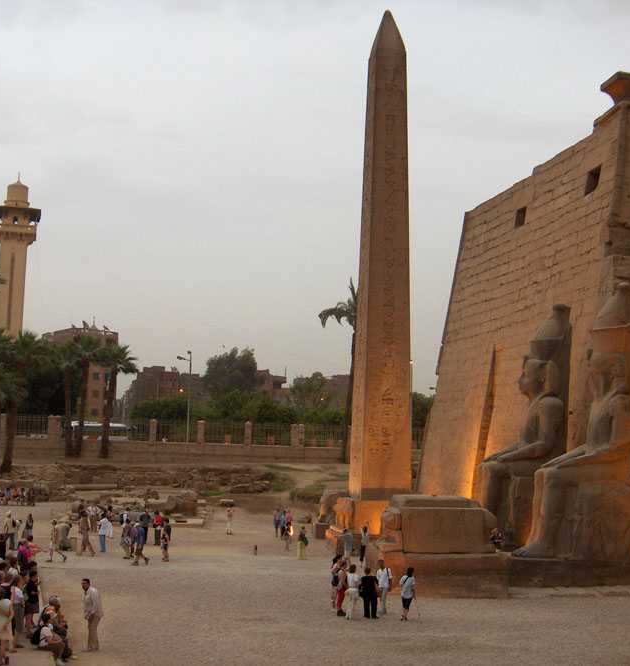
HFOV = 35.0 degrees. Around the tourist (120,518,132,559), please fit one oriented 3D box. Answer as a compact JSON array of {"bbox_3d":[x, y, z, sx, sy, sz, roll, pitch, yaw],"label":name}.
[{"bbox_3d":[-7.843,8.559,41.400,0.500,1.650,0.480,2,-8,-5],"label":"tourist"}]

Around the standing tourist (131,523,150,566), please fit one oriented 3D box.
[{"bbox_3d":[-6.909,8.384,39.500,0.680,1.690,0.500,3,-8,-11],"label":"standing tourist"}]

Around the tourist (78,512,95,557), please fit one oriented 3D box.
[{"bbox_3d":[-9.320,8.201,40.600,0.650,1.760,0.520,1,-6,6],"label":"tourist"}]

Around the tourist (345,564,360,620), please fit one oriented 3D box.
[{"bbox_3d":[1.171,8.038,30.900,0.460,1.710,0.340,-1,-6,17],"label":"tourist"}]

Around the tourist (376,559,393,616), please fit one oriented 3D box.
[{"bbox_3d":[2.243,8.220,32.215,0.550,1.760,0.360,-1,-7,18],"label":"tourist"}]

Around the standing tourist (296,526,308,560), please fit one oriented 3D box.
[{"bbox_3d":[-0.612,9.910,47.000,0.520,1.558,0.400,6,-9,-32],"label":"standing tourist"}]

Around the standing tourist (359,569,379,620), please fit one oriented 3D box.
[{"bbox_3d":[1.720,8.213,31.492,0.580,1.620,0.360,1,-7,3],"label":"standing tourist"}]

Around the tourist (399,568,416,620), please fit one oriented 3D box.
[{"bbox_3d":[2.865,8.069,30.900,0.520,1.660,0.420,2,-6,-6],"label":"tourist"}]

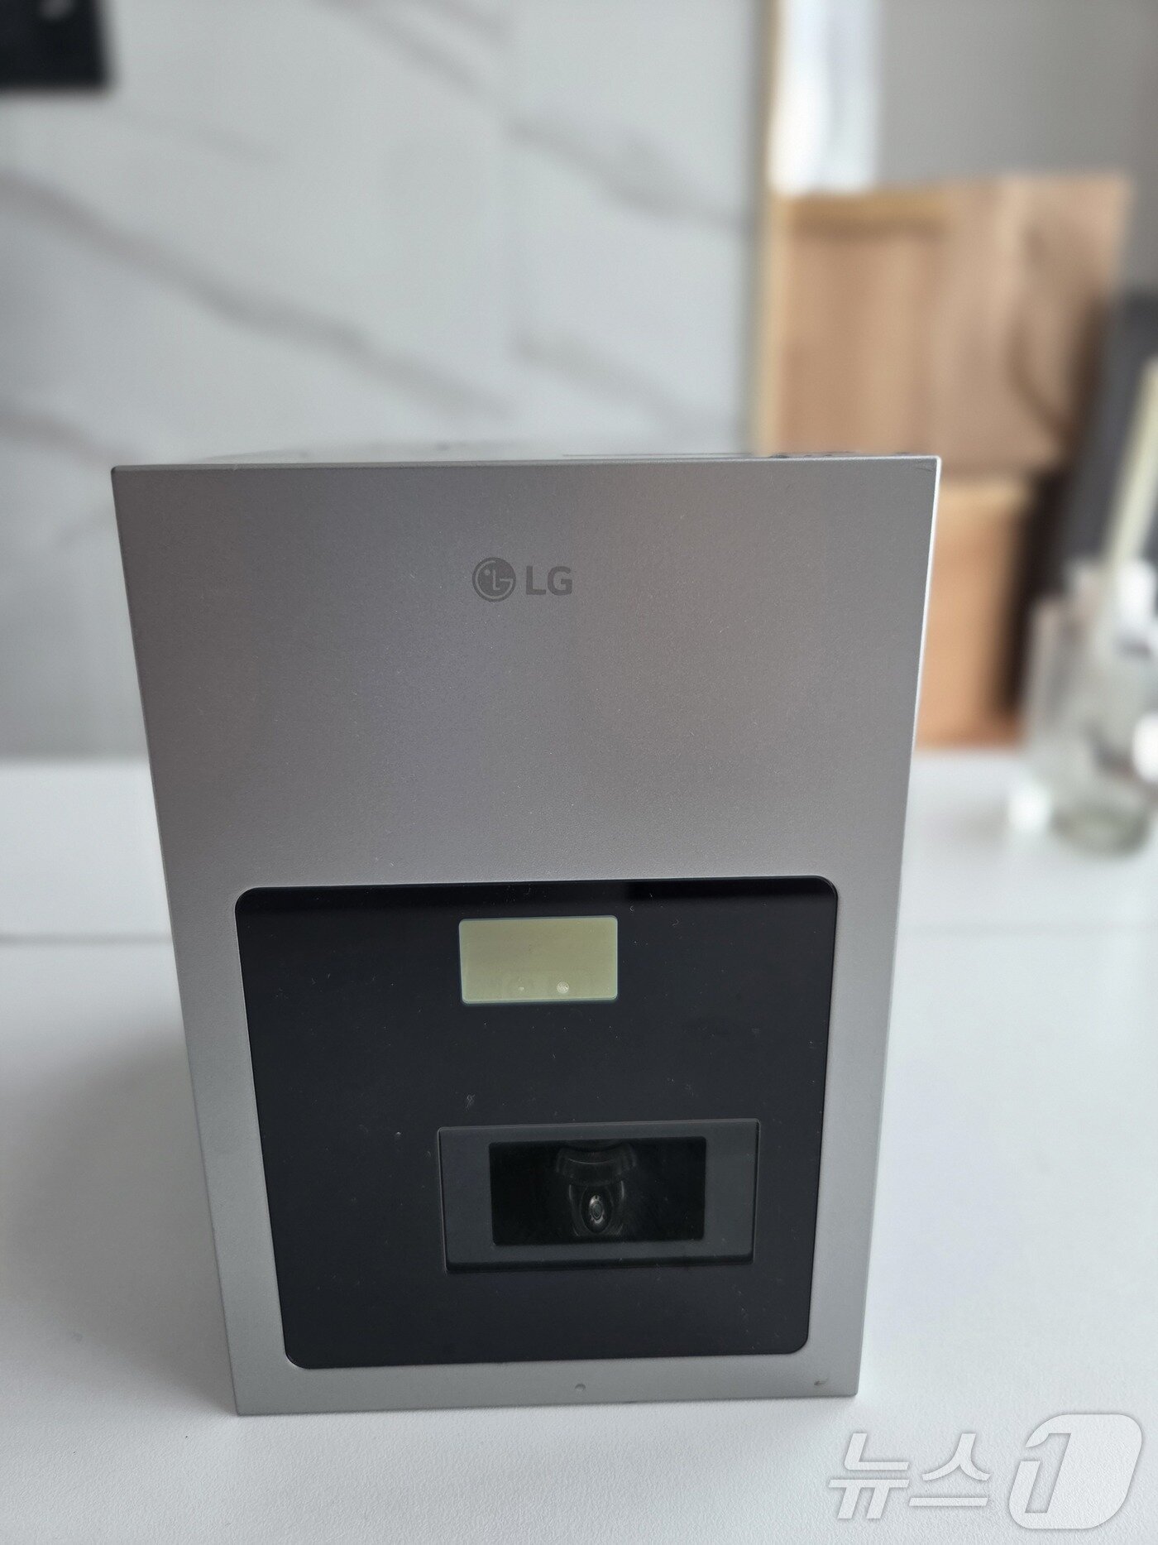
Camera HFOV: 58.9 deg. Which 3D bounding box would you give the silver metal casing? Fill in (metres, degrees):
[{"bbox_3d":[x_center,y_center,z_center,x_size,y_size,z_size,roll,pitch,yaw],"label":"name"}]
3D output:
[{"bbox_3d":[-0.008,0.013,0.236,0.110,0.160,0.160,-1,17,-1],"label":"silver metal casing"}]

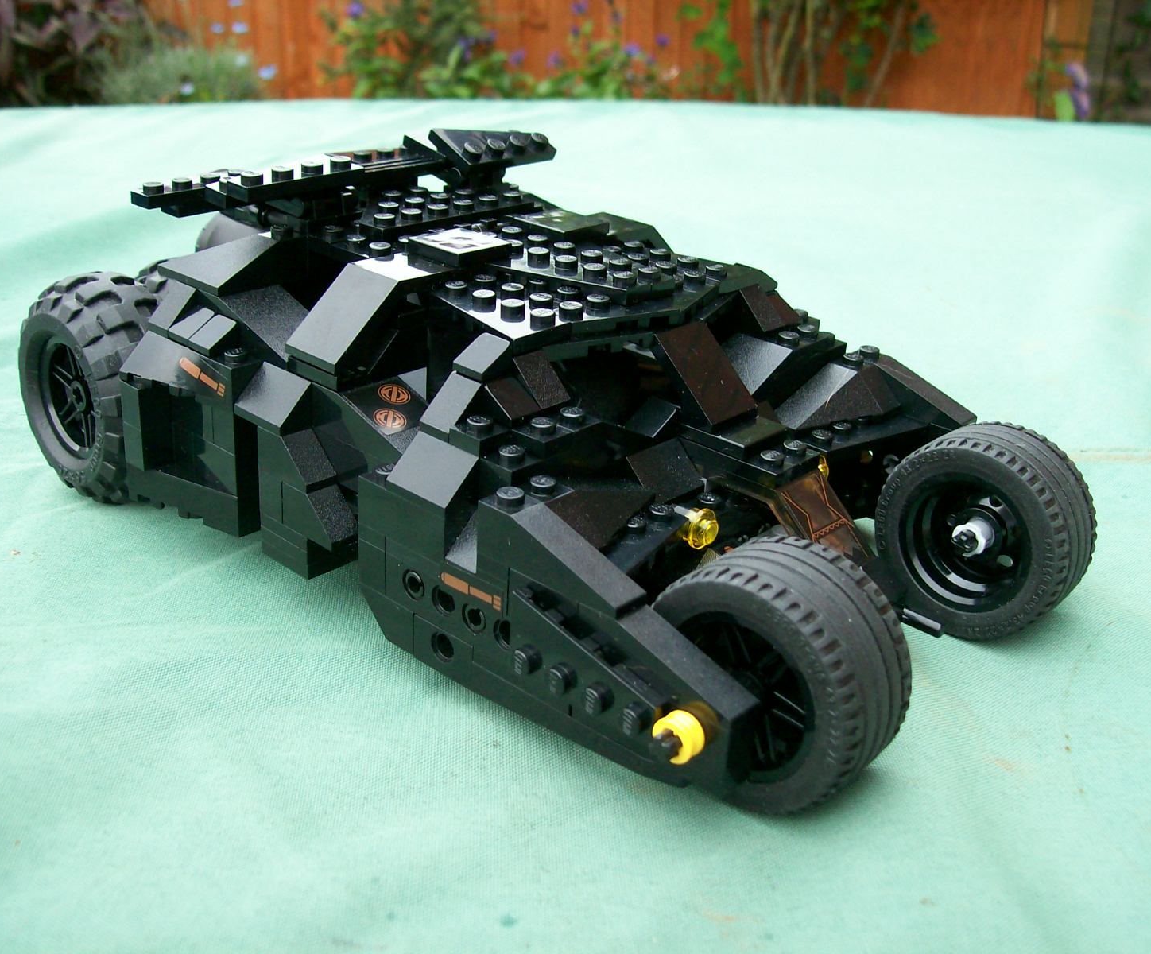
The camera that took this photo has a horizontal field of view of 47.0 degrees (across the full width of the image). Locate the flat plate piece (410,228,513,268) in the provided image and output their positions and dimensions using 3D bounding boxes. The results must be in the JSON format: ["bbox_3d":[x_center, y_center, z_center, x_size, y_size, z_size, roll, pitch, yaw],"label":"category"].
[{"bbox_3d":[-0.025,-0.051,0.293,0.016,0.003,0.016,23,30,36],"label":"flat plate piece"}]

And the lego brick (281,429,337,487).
[{"bbox_3d":[-0.056,-0.005,0.265,0.016,0.010,0.008,23,30,36],"label":"lego brick"}]

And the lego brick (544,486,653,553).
[{"bbox_3d":[0.005,0.004,0.239,0.016,0.010,0.032,23,30,36],"label":"lego brick"}]

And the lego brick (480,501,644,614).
[{"bbox_3d":[-0.003,0.012,0.224,0.032,0.010,0.008,23,31,36],"label":"lego brick"}]

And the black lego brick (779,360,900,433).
[{"bbox_3d":[0.058,-0.017,0.293,0.016,0.011,0.032,23,30,36],"label":"black lego brick"}]

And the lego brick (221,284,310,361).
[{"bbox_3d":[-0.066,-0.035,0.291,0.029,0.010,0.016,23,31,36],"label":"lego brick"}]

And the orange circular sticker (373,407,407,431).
[{"bbox_3d":[-0.037,-0.012,0.267,0.007,0.001,0.007,40,40,26],"label":"orange circular sticker"}]

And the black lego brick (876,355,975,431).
[{"bbox_3d":[0.077,-0.020,0.302,0.032,0.011,0.008,23,30,36],"label":"black lego brick"}]

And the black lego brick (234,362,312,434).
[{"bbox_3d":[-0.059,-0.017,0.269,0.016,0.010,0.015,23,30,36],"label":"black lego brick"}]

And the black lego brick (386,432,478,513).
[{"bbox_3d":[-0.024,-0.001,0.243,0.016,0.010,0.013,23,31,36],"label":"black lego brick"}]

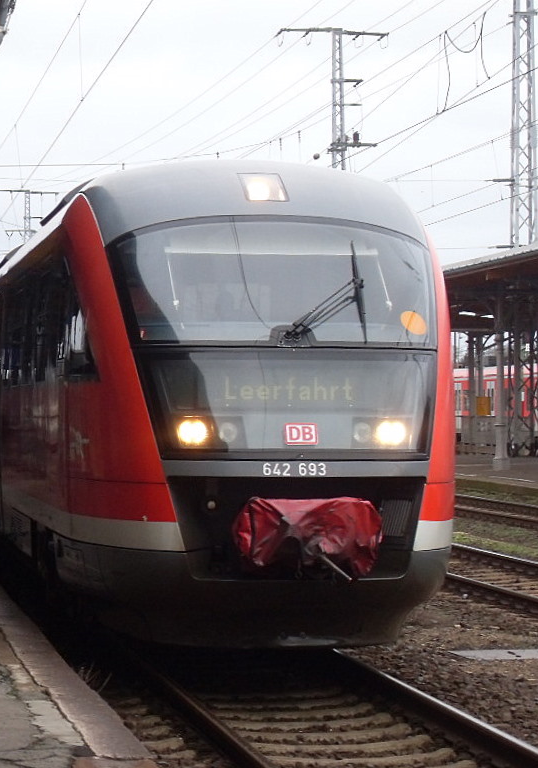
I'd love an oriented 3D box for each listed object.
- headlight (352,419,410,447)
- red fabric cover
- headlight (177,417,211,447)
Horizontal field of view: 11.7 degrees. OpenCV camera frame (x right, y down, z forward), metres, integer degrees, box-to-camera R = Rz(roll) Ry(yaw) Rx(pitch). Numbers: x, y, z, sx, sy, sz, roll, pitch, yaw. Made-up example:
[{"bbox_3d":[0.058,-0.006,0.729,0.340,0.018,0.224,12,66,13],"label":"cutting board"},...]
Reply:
[{"bbox_3d":[0.748,0.325,17.650,0.380,0.190,0.120,0,0,-9],"label":"headlight"},{"bbox_3d":[0.255,0.992,17.020,0.940,0.510,0.480,0,0,-9],"label":"red fabric cover"},{"bbox_3d":[-0.494,0.315,17.470,0.220,0.190,0.120,0,0,-9],"label":"headlight"}]

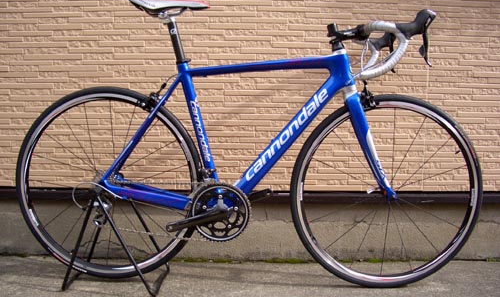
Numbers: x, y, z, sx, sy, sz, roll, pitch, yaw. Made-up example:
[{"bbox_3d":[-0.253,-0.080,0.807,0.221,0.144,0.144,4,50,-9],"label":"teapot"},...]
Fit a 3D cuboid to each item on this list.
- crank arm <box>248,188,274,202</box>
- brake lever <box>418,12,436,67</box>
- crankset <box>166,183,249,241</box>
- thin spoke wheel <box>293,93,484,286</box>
[{"bbox_3d":[-0.017,0.182,1.800,0.205,0.037,0.032,-13,4,2],"label":"crank arm"},{"bbox_3d":[0.522,-0.322,1.485,0.055,0.165,0.038,1,5,1],"label":"brake lever"},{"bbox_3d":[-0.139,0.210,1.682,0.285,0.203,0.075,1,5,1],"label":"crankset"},{"bbox_3d":[0.467,0.151,1.728,0.668,0.668,0.080,1,5,1],"label":"thin spoke wheel"}]

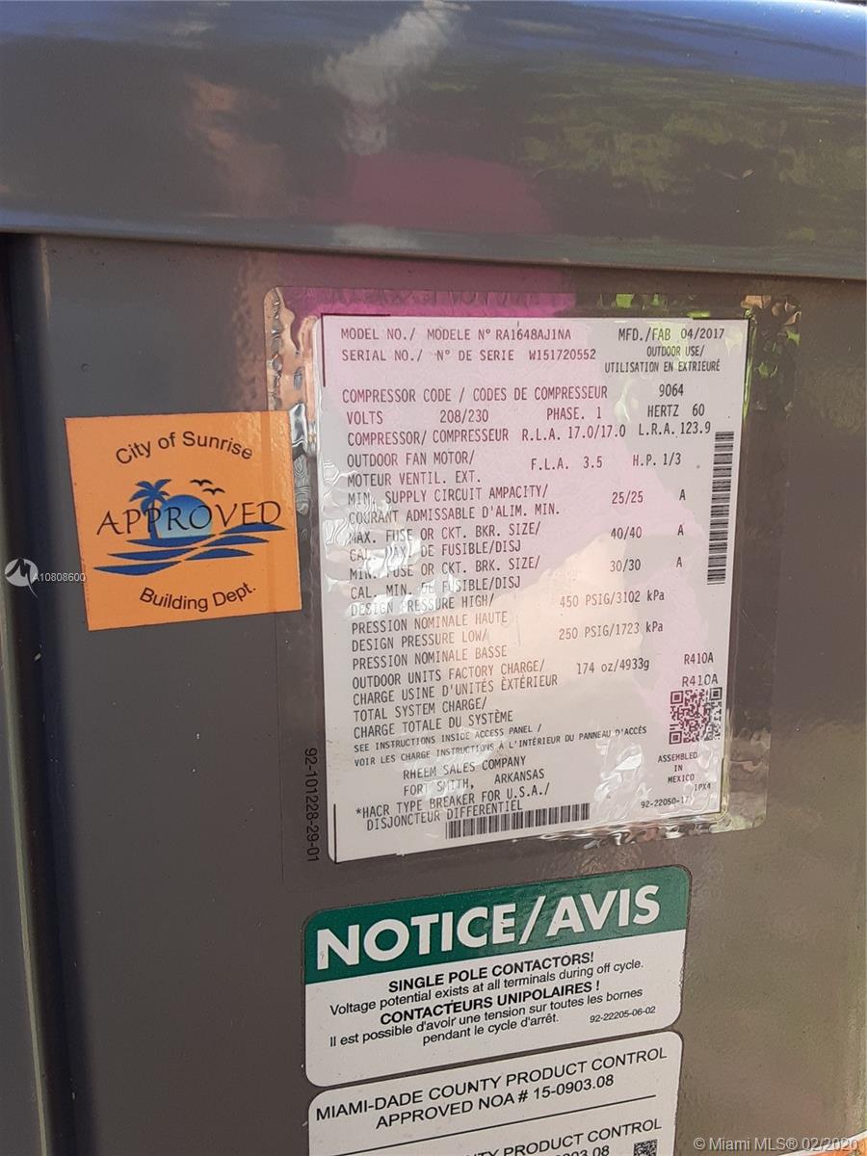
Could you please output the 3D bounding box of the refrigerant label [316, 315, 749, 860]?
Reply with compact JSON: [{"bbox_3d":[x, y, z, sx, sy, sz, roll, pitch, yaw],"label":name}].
[{"bbox_3d":[0.025,0.003,0.210,0.101,0.124,0.001,-3,11,-13],"label":"refrigerant label"}]

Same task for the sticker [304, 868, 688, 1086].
[{"bbox_3d":[0.018,0.100,0.226,0.100,0.048,0.001,-3,11,-13],"label":"sticker"}]

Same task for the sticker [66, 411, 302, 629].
[{"bbox_3d":[-0.051,-0.012,0.188,0.044,0.044,0.001,-5,11,-13],"label":"sticker"}]

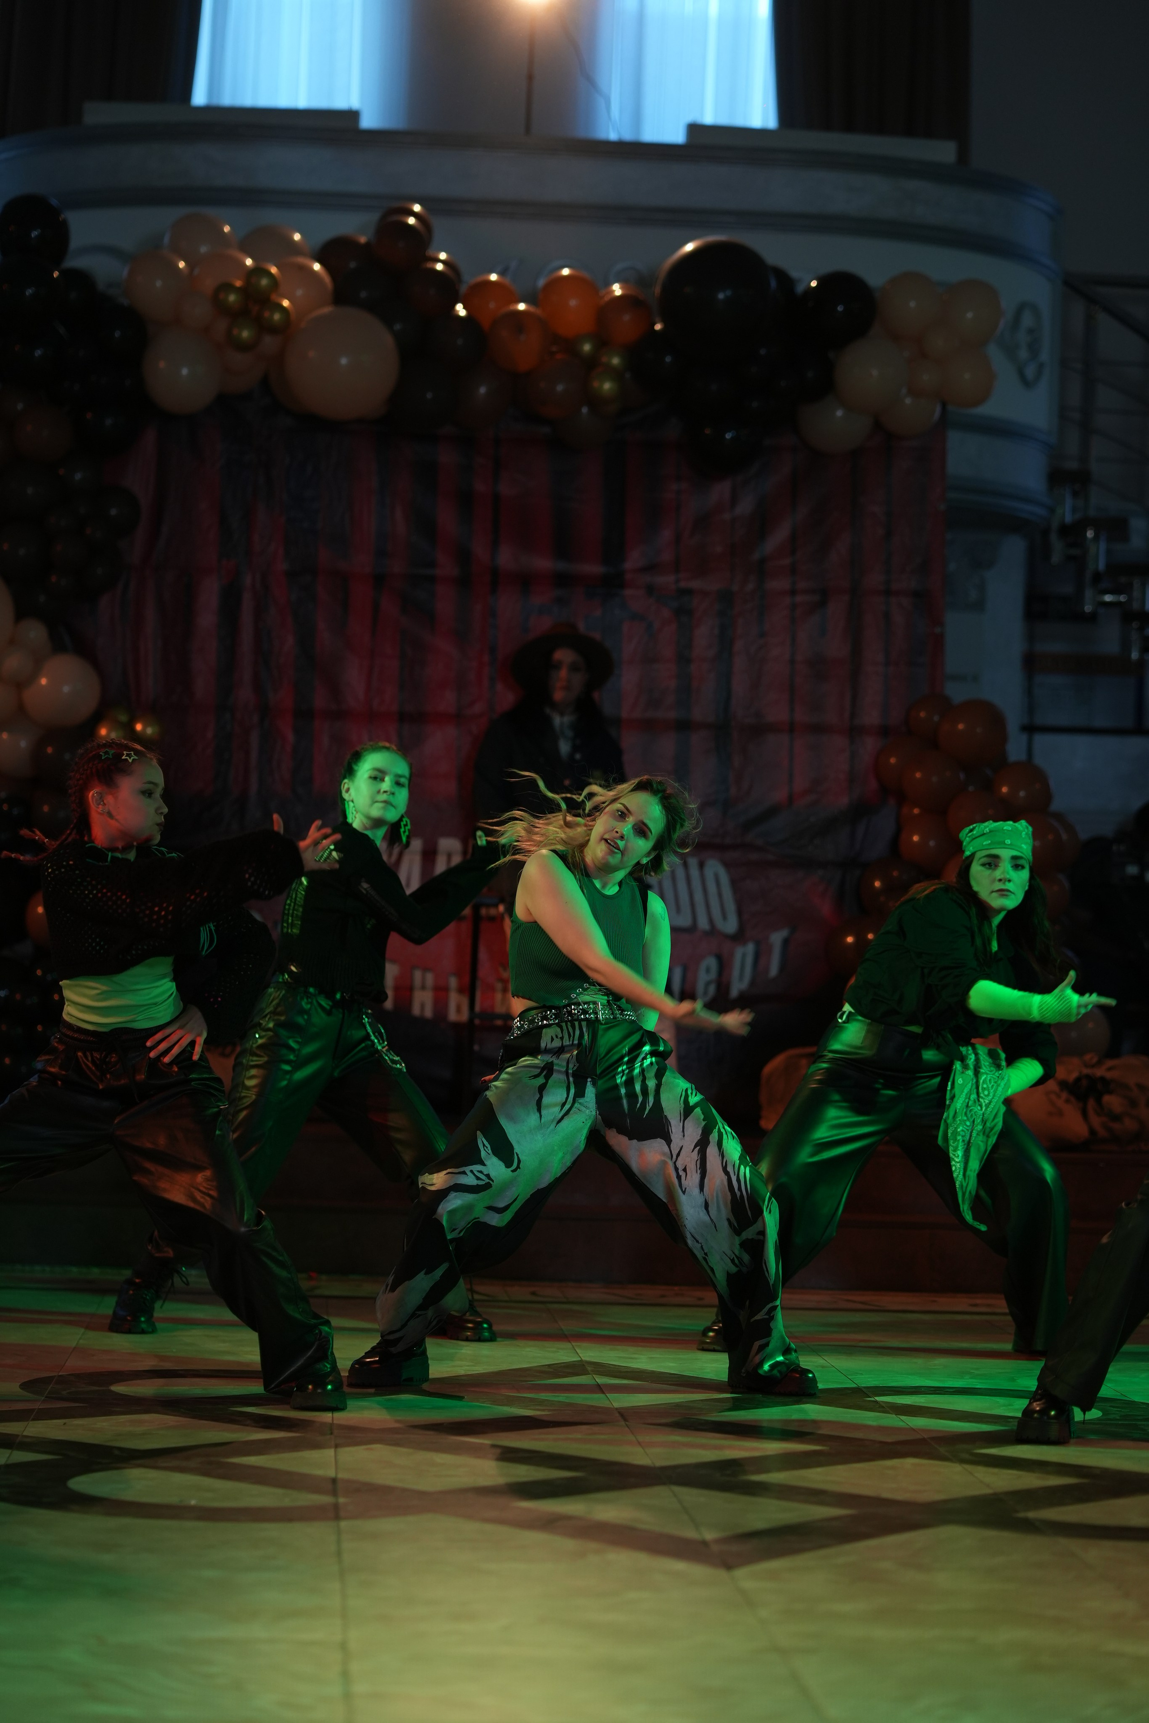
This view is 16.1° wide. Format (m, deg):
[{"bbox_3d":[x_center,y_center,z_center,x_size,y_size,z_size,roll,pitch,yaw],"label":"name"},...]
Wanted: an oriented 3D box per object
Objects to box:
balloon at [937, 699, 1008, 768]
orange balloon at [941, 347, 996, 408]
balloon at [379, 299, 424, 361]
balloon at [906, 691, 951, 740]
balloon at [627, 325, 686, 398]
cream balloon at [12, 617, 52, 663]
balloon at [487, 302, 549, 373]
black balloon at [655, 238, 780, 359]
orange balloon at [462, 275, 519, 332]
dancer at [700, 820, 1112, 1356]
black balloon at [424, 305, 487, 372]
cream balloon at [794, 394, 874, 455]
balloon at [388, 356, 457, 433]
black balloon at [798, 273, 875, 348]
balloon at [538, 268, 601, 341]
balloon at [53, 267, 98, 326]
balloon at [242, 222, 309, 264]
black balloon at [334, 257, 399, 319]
[{"bbox_3d":[1.281,-0.412,13.100,0.225,0.217,0.225,2,-1,-3],"label":"balloon"},{"bbox_3d":[1.272,-1.562,13.150,0.183,0.192,0.183,2,-1,-3],"label":"orange balloon"},{"bbox_3d":[-0.571,-1.721,13.150,0.179,0.188,0.179,2,-1,-3],"label":"balloon"},{"bbox_3d":[1.197,-0.481,13.650,0.167,0.167,0.167,2,-1,0],"label":"balloon"},{"bbox_3d":[0.286,-1.665,13.500,0.214,0.237,0.214,2,-1,0],"label":"balloon"},{"bbox_3d":[-1.734,-0.712,13.000,0.122,0.135,0.122,2,-1,-3],"label":"cream balloon"},{"bbox_3d":[-0.179,-1.676,13.000,0.198,0.219,0.198,2,-1,-3],"label":"balloon"},{"bbox_3d":[0.475,-1.873,13.526,0.407,0.403,0.407,2,-1,-4],"label":"black balloon"},{"bbox_3d":[-0.287,-1.916,14.000,0.202,0.204,0.203,1,-1,0],"label":"orange balloon"},{"bbox_3d":[0.827,0.564,10.150,0.920,1.340,0.760,2,-2,-30],"label":"dancer"},{"bbox_3d":[-0.400,-1.742,13.566,0.211,0.220,0.211,2,-1,-4],"label":"black balloon"},{"bbox_3d":[0.846,-1.446,13.200,0.244,0.244,0.244,2,-1,-3],"label":"cream balloon"},{"bbox_3d":[-0.492,-1.504,13.100,0.229,0.242,0.229,2,-1,-3],"label":"balloon"},{"bbox_3d":[0.879,-1.848,13.622,0.262,0.257,0.262,2,-1,-4],"label":"black balloon"},{"bbox_3d":[-0.020,-1.797,13.100,0.200,0.221,0.200,2,-1,-3],"label":"balloon"},{"bbox_3d":[-1.743,-1.939,14.000,0.213,0.208,0.211,1,-1,0],"label":"balloon"},{"bbox_3d":[-0.995,-2.015,13.600,0.239,0.248,0.239,2,-1,0],"label":"balloon"},{"bbox_3d":[-0.714,-1.967,14.000,0.232,0.232,0.232,1,-1,0],"label":"black balloon"}]

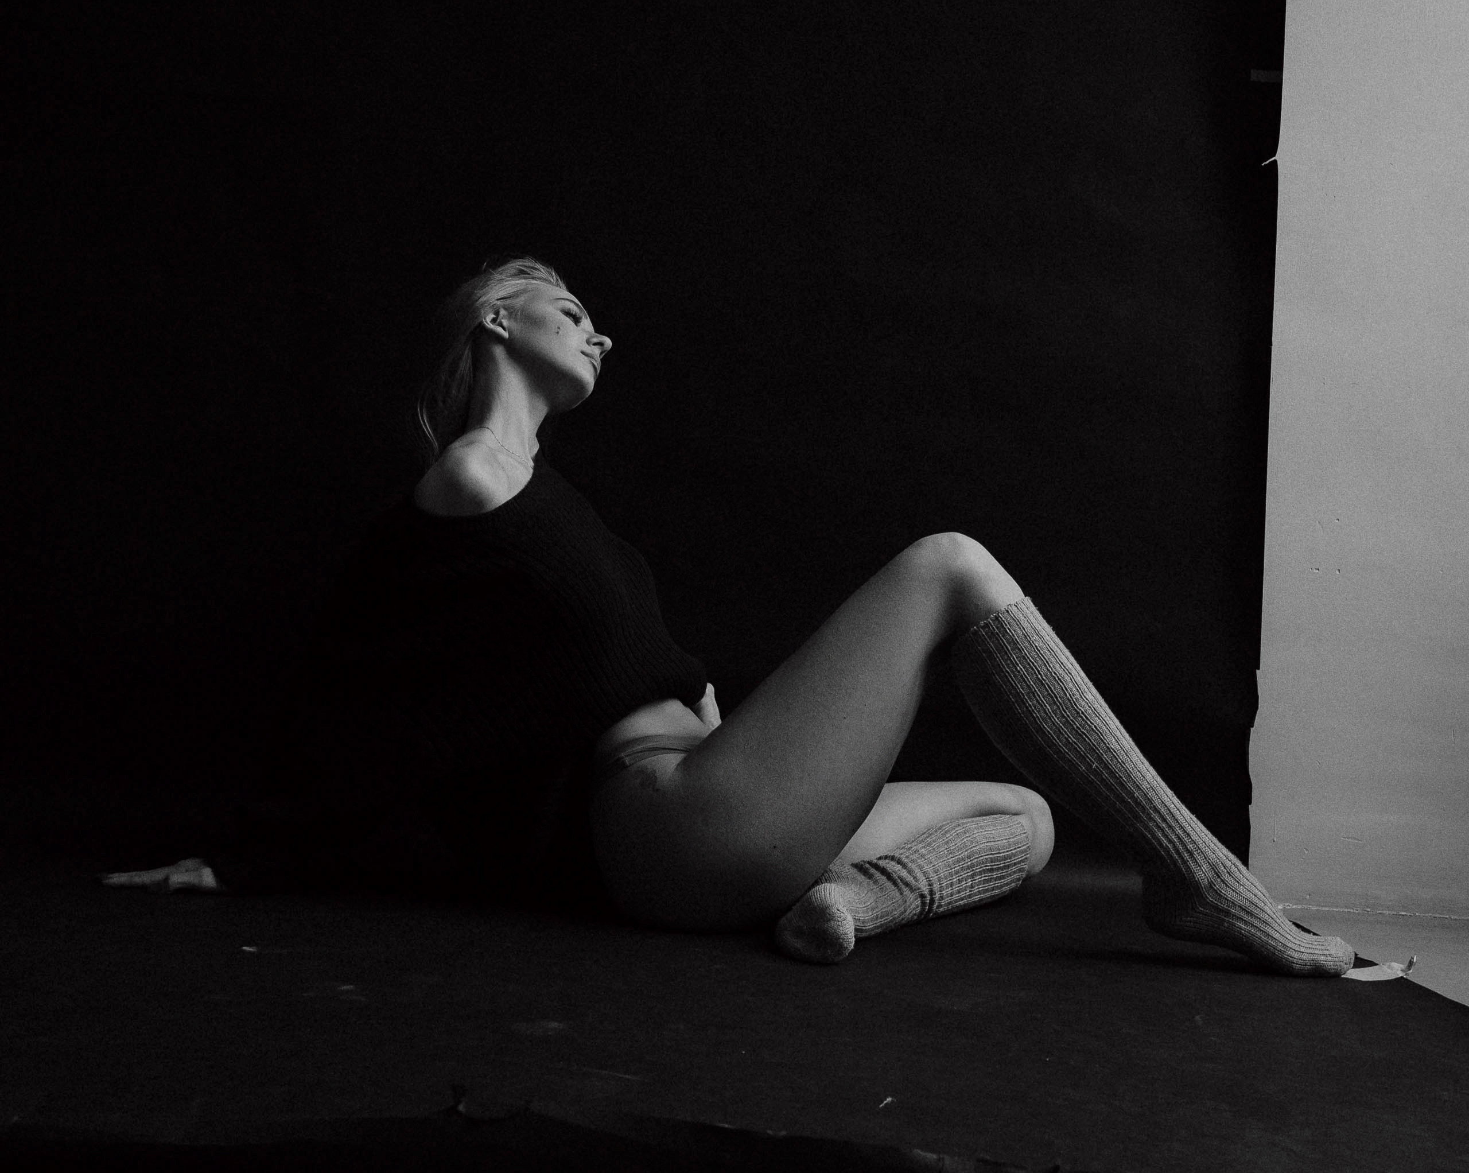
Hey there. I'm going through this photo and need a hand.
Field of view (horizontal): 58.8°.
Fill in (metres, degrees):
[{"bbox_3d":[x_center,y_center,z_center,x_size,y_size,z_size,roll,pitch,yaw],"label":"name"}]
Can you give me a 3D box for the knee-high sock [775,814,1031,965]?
[{"bbox_3d":[0.214,0.374,1.640,0.420,0.125,0.140,-6,4,-43],"label":"knee-high sock"}]

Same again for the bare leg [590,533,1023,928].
[{"bbox_3d":[0.096,0.188,1.590,0.585,0.310,0.190,-36,3,5],"label":"bare leg"}]

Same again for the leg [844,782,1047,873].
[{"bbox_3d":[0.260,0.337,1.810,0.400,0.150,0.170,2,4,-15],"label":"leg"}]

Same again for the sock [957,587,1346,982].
[{"bbox_3d":[0.495,0.268,1.560,0.190,0.590,0.120,-41,0,7],"label":"sock"}]

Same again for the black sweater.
[{"bbox_3d":[-0.340,0.121,1.670,0.570,0.500,0.440,-9,4,8],"label":"black sweater"}]

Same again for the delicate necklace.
[{"bbox_3d":[-0.295,-0.175,1.650,0.100,0.065,0.120,3,4,9],"label":"delicate necklace"}]

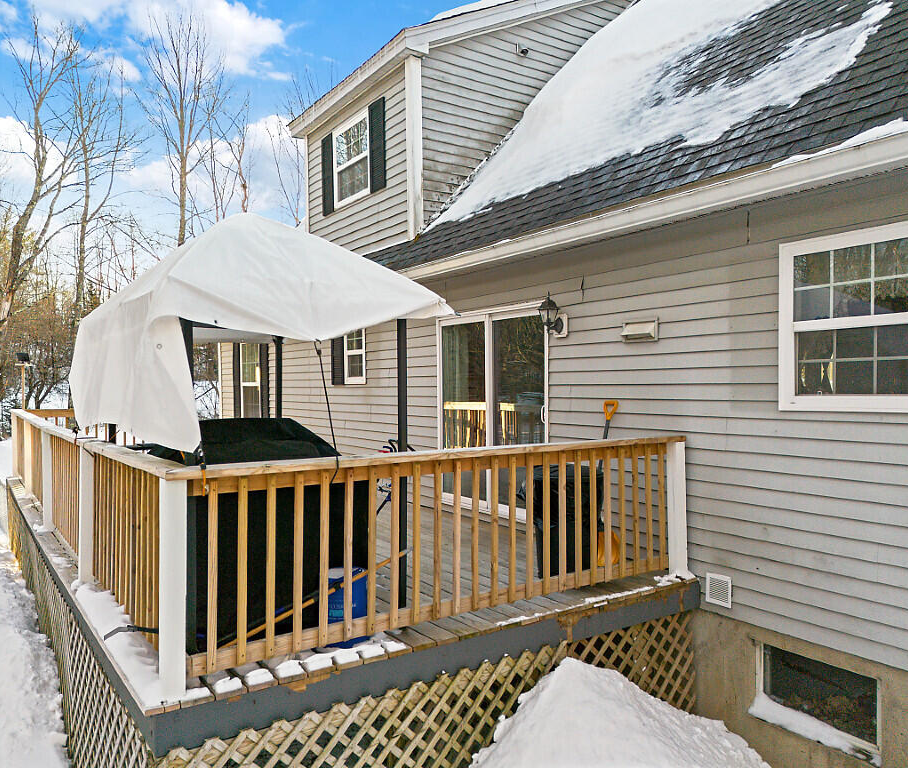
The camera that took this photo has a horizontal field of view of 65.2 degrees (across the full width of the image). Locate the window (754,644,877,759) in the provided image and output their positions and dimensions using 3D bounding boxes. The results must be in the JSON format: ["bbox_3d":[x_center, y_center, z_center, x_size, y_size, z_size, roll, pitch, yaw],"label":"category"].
[{"bbox_3d":[2.242,1.917,4.382,0.100,0.460,0.788,0,0,-34],"label":"window"}]

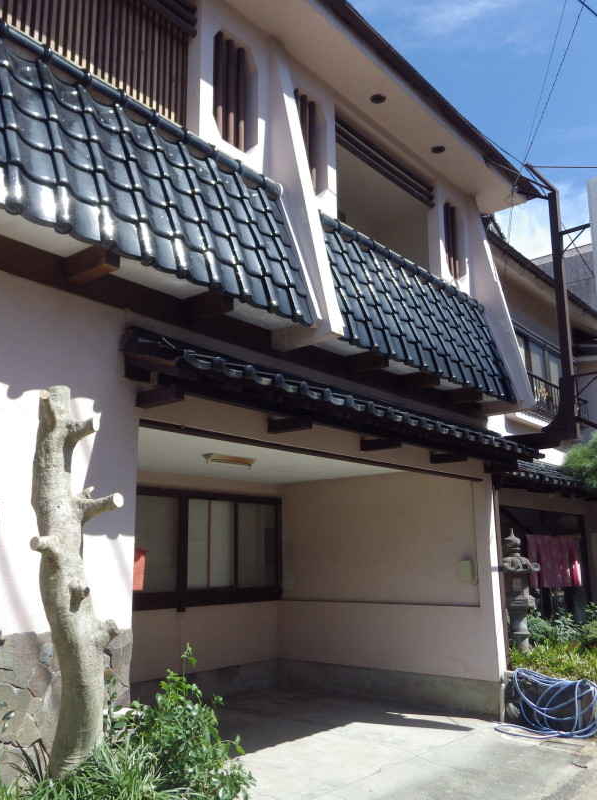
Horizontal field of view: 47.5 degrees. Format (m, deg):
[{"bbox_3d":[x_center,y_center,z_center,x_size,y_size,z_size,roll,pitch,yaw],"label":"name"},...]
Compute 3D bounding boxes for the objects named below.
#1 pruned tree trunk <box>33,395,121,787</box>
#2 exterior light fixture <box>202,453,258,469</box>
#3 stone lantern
[{"bbox_3d":[-1.031,0.788,3.199,0.346,1.770,0.415,-12,-17,39],"label":"pruned tree trunk"},{"bbox_3d":[-0.717,0.660,7.176,0.148,0.099,0.657,-12,-17,39],"label":"exterior light fixture"},{"bbox_3d":[2.770,2.449,8.588,0.573,1.621,0.613,-12,-17,39],"label":"stone lantern"}]

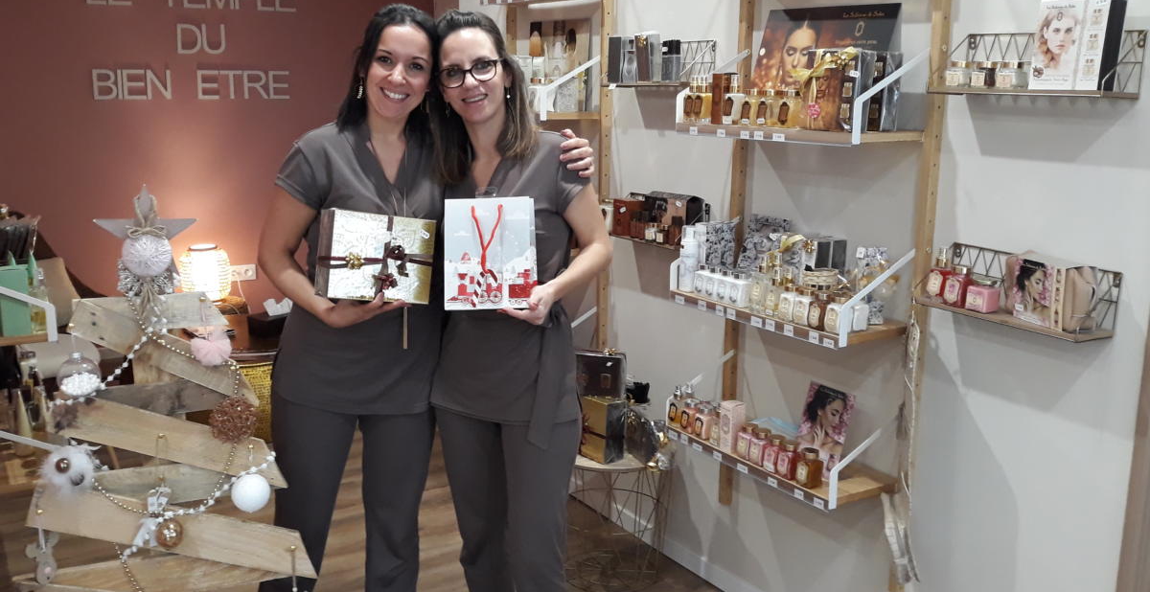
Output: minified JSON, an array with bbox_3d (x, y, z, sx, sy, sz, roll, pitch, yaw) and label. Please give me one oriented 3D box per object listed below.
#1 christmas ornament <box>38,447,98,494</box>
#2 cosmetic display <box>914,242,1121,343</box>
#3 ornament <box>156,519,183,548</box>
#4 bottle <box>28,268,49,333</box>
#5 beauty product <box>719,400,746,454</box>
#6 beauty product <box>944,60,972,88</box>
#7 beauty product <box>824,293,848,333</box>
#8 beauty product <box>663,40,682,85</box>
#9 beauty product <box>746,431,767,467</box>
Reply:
[{"bbox_3d":[-1.159,0.398,2.050,0.125,0.108,0.108,-7,14,-30],"label":"christmas ornament"},{"bbox_3d":[0.909,-0.013,1.862,0.144,0.126,0.349,-9,17,-36],"label":"cosmetic display"},{"bbox_3d":[-0.993,0.584,2.200,0.065,0.074,0.065,1,13,0],"label":"ornament"},{"bbox_3d":[-1.305,0.012,2.185,0.033,0.161,0.035,-8,15,-31],"label":"bottle"},{"bbox_3d":[0.419,0.347,2.383,0.046,0.127,0.041,-10,17,-37],"label":"beauty product"},{"bbox_3d":[0.786,-0.453,1.832,0.040,0.051,0.036,-8,15,-31],"label":"beauty product"},{"bbox_3d":[0.586,0.039,1.981,0.041,0.081,0.041,-8,15,-31],"label":"beauty product"},{"bbox_3d":[0.291,-0.694,2.653,0.036,0.119,0.050,-8,15,-34],"label":"beauty product"},{"bbox_3d":[0.470,0.372,2.231,0.042,0.089,0.042,-8,15,-31],"label":"beauty product"}]

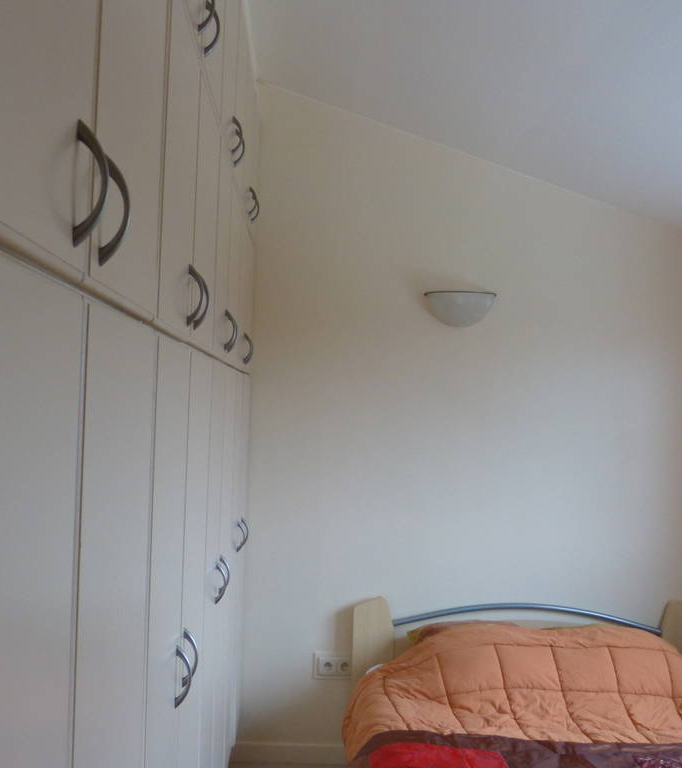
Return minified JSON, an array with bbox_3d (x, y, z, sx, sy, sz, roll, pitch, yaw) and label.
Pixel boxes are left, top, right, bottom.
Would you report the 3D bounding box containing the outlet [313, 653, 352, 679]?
[{"bbox_3d":[-0.026,1.243,3.265,0.190,0.115,0.025,2,-2,-3],"label":"outlet"}]

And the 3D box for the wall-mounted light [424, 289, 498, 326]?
[{"bbox_3d":[0.532,-0.330,3.295,0.325,0.150,0.130,2,-2,-3],"label":"wall-mounted light"}]

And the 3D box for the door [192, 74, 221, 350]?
[{"bbox_3d":[-0.320,-0.371,1.712,0.020,0.580,0.370,2,-2,-3],"label":"door"}]

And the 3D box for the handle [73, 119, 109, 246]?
[{"bbox_3d":[-0.248,-0.201,0.739,0.033,0.128,0.014,2,-2,-3],"label":"handle"}]

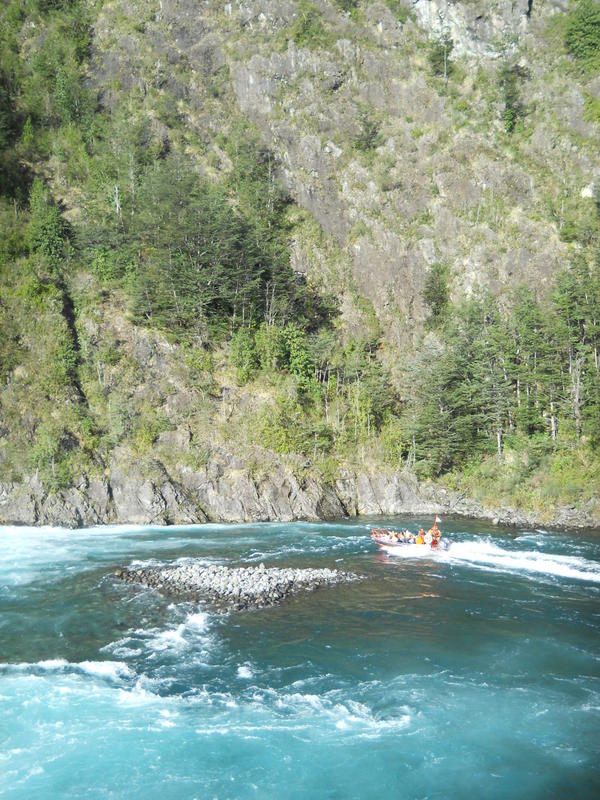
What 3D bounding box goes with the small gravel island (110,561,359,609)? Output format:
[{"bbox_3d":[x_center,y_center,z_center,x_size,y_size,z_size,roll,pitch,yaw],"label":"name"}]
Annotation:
[{"bbox_3d":[-4.400,12.400,60.000,17.600,1.100,11.500,-1,0,0],"label":"small gravel island"}]

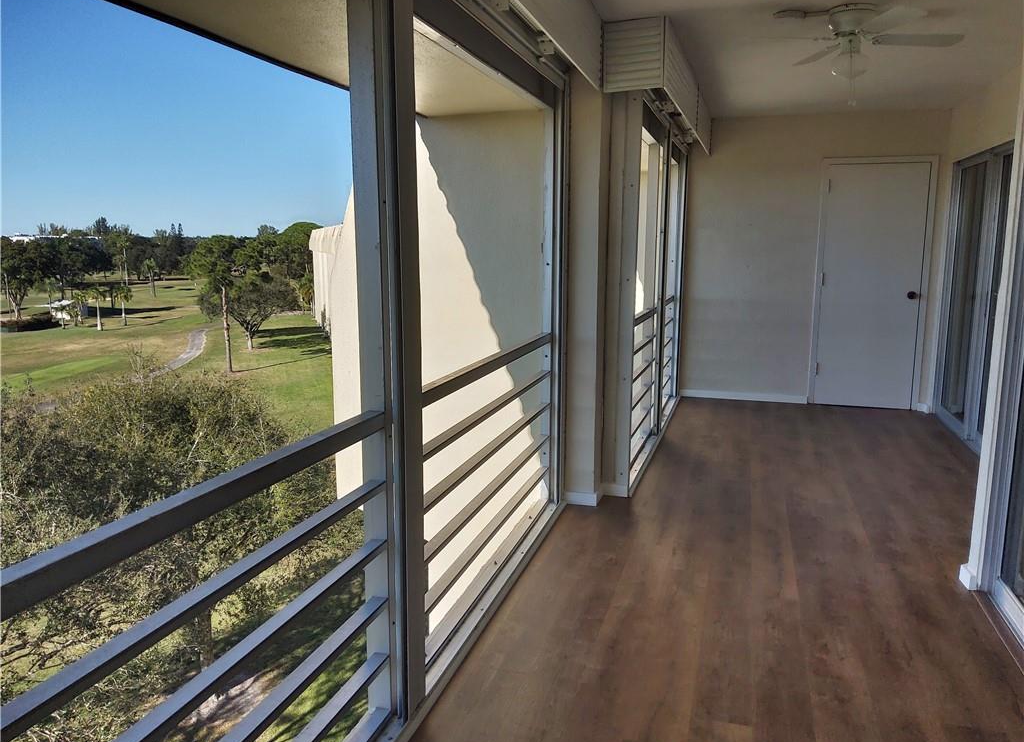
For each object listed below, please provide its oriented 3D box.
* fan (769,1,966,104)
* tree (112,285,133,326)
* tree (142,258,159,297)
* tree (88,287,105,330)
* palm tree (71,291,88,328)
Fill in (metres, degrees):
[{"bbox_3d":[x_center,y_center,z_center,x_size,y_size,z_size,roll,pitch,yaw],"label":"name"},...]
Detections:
[{"bbox_3d":[1.545,-1.429,3.505,1.050,0.400,1.050,-1,10,-4],"label":"fan"},{"bbox_3d":[-55.668,-9.348,109.549,2.750,6.190,2.750,-5,11,-27],"label":"tree"},{"bbox_3d":[-78.708,-20.304,166.971,3.400,8.590,3.400,-4,11,-25],"label":"tree"},{"bbox_3d":[-56.688,-8.522,104.670,2.400,6.190,2.400,-5,11,-28],"label":"tree"},{"bbox_3d":[-62.314,-9.056,110.499,2.500,5.290,2.500,-5,11,-29],"label":"palm tree"}]

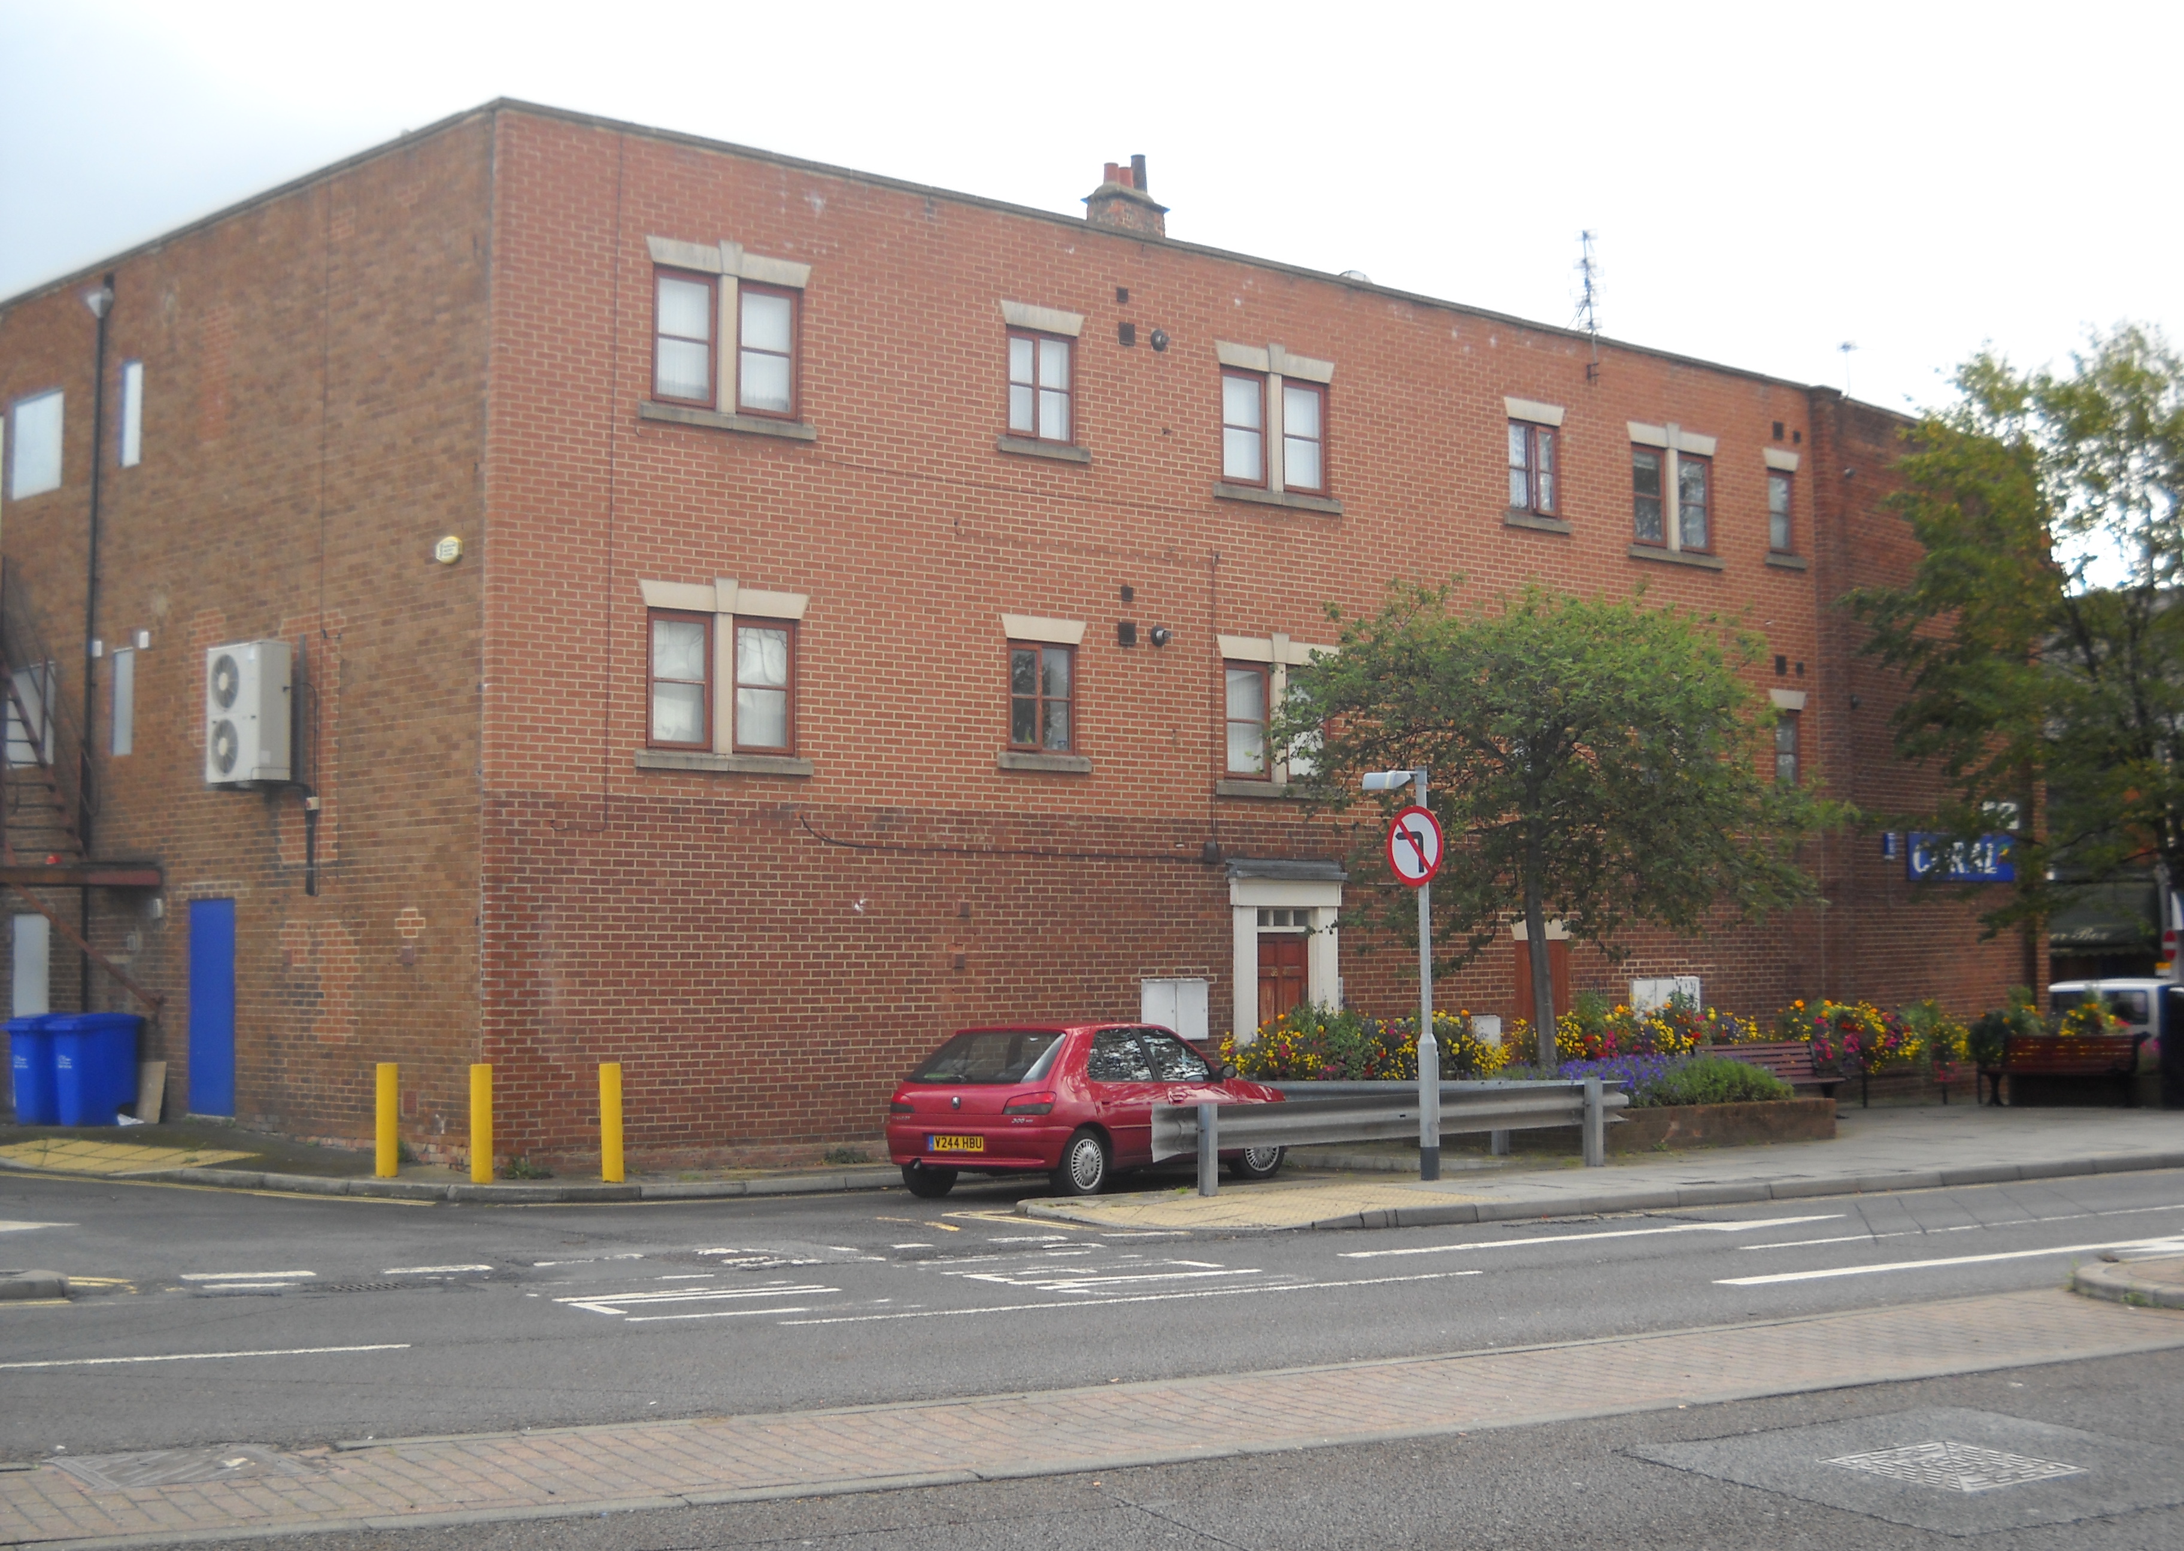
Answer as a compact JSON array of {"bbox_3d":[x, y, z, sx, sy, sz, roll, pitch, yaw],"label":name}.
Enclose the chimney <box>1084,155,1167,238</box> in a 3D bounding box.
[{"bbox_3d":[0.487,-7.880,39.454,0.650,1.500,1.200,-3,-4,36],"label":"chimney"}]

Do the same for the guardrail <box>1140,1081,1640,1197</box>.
[{"bbox_3d":[2.249,2.641,20.800,3.918,0.670,0.220,1,-4,-22],"label":"guardrail"}]

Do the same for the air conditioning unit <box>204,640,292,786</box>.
[{"bbox_3d":[-7.309,-0.511,24.671,0.330,1.200,0.940,3,-5,-44],"label":"air conditioning unit"}]

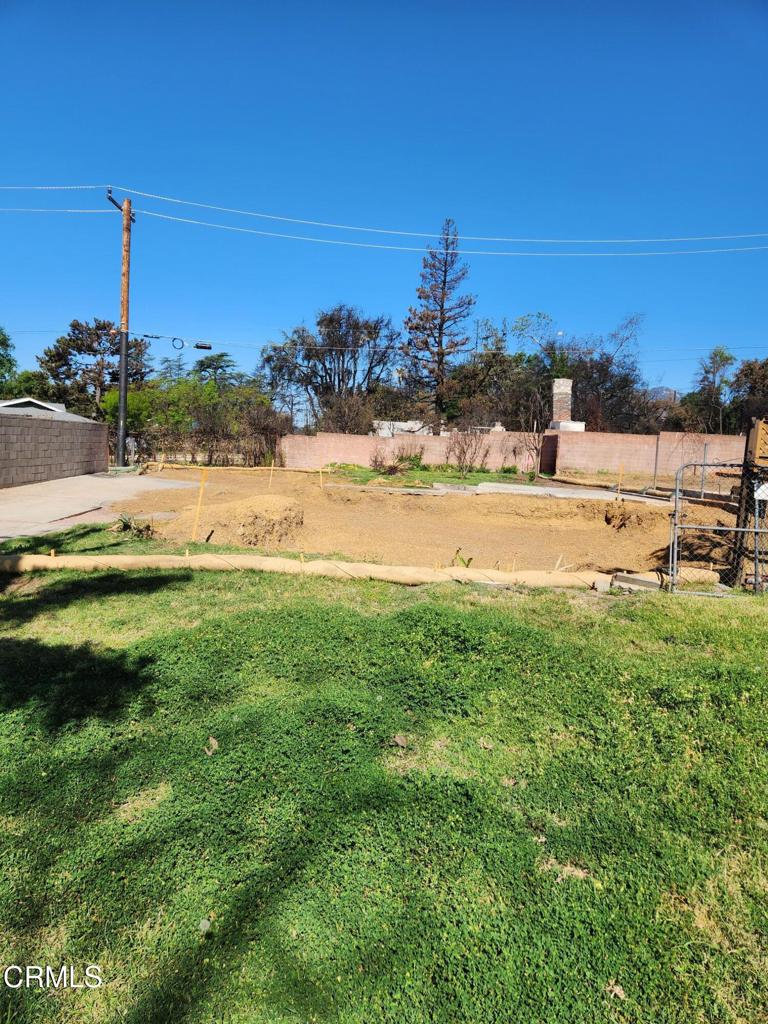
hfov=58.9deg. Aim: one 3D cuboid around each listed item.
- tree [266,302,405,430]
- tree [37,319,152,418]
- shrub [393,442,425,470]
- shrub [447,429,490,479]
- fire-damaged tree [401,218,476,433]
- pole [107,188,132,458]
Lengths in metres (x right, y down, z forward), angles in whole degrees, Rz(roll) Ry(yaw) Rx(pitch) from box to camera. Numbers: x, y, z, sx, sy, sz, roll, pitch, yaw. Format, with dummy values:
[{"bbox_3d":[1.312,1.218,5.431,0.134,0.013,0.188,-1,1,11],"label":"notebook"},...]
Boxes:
[{"bbox_3d":[-3.975,-9.839,52.000,10.300,11.750,9.000,2,6,-5],"label":"tree"},{"bbox_3d":[-20.413,-8.881,48.000,8.200,9.330,7.500,0,6,-23],"label":"tree"},{"bbox_3d":[1.088,-2.508,31.000,1.450,1.310,1.200,2,6,2],"label":"shrub"},{"bbox_3d":[3.300,-2.300,27.300,1.750,1.930,1.600,3,6,7],"label":"shrub"},{"bbox_3d":[4.087,-12.355,50.000,5.600,17.770,5.500,3,6,4],"label":"fire-damaged tree"},{"bbox_3d":[-10.581,-7.259,27.300,1.000,11.060,0.500,0,6,-21],"label":"pole"}]

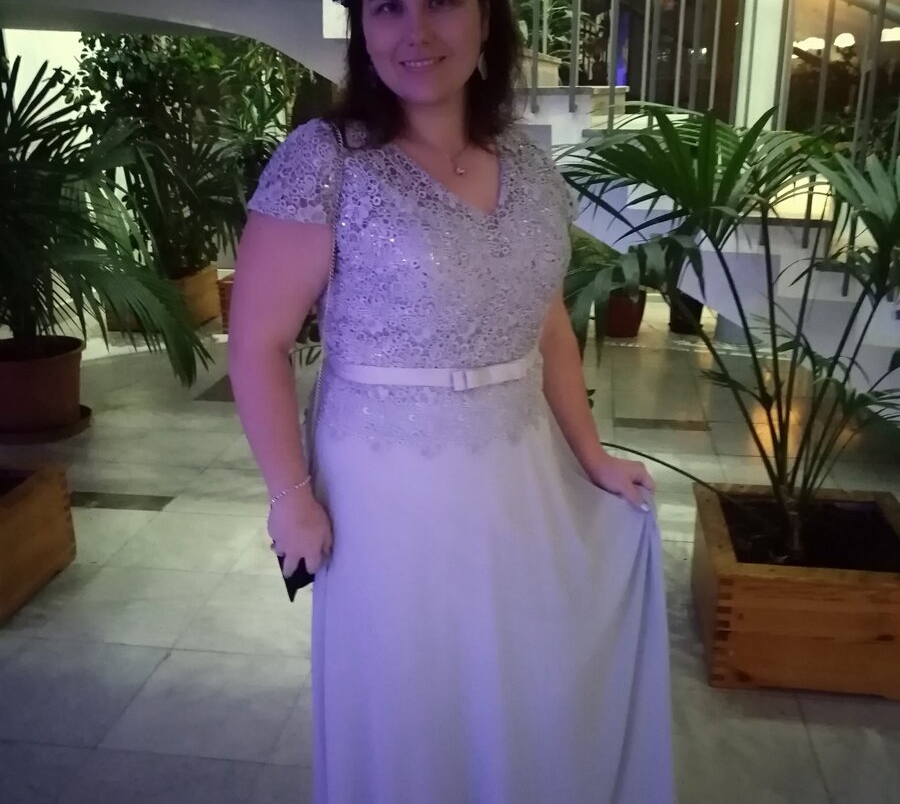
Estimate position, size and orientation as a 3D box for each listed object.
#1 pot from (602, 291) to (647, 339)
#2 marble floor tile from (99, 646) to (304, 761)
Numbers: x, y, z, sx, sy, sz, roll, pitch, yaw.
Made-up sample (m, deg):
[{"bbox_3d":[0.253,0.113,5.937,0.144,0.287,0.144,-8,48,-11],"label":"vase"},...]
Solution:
[{"bbox_3d":[1.053,-0.532,5.449,0.260,0.280,0.260,-1,19,0],"label":"pot"},{"bbox_3d":[-0.578,0.736,2.210,0.400,0.014,0.400,2,19,8],"label":"marble floor tile"}]

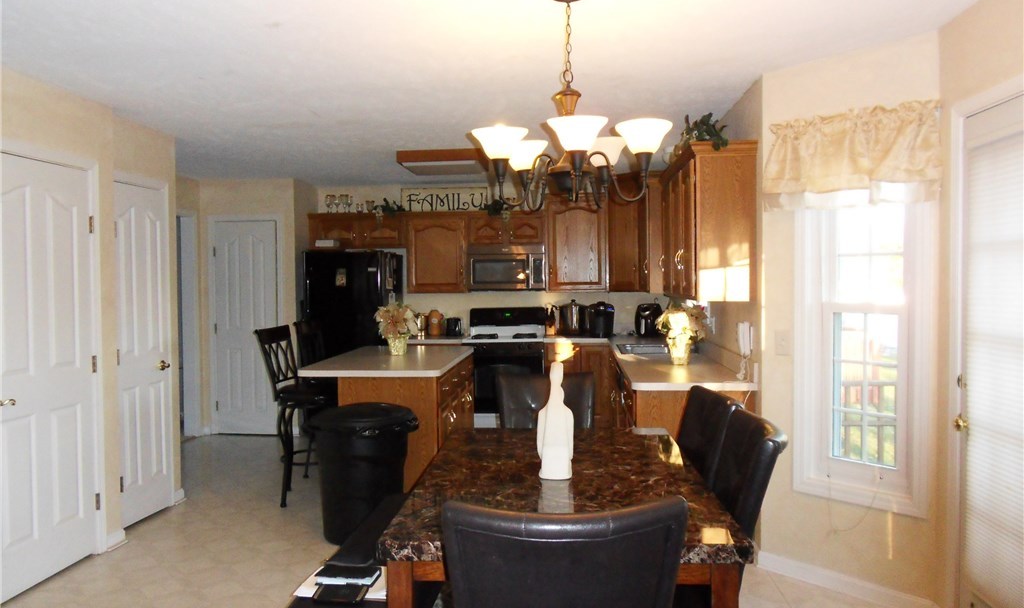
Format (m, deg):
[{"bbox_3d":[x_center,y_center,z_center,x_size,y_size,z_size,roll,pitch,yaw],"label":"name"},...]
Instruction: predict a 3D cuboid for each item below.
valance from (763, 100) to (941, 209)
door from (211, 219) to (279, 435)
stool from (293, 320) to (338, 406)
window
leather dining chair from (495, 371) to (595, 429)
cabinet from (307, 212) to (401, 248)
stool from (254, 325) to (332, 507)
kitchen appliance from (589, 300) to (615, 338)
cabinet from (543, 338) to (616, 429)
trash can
[{"bbox_3d":[1.474,-0.636,3.152,0.110,0.410,0.750,-2,2,-40],"label":"valance"},{"bbox_3d":[-2.534,0.238,6.805,0.625,2.040,0.050,0,2,5],"label":"door"},{"bbox_3d":[-1.328,0.711,5.469,0.550,1.130,0.470,0,2,5],"label":"stool"},{"bbox_3d":[1.557,0.076,3.169,0.120,1.630,0.600,-2,2,-40],"label":"window"},{"bbox_3d":[0.136,0.840,3.296,0.490,1.000,0.600,0,2,5],"label":"leather dining chair"},{"bbox_3d":[-1.580,-0.736,7.363,0.950,0.370,0.340,0,2,5],"label":"cabinet"},{"bbox_3d":[-1.420,0.739,4.740,0.460,1.130,0.440,0,2,7],"label":"stool"},{"bbox_3d":[0.868,0.154,6.886,0.250,0.340,0.300,0,2,5],"label":"kitchen appliance"},{"bbox_3d":[0.661,0.782,6.873,0.645,0.890,0.600,0,2,5],"label":"cabinet"},{"bbox_3d":[-0.849,0.955,4.044,0.610,0.730,0.590,0,2,0],"label":"trash can"}]

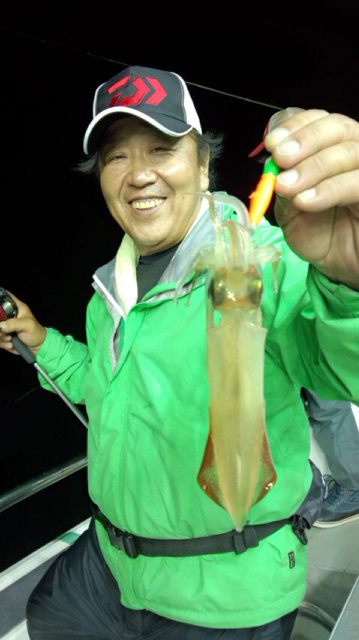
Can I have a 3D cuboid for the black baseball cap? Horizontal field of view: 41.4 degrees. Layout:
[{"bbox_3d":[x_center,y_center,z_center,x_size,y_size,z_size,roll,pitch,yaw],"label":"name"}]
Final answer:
[{"bbox_3d":[-0.059,-0.326,0.725,0.175,0.138,0.265,-4,6,12],"label":"black baseball cap"}]

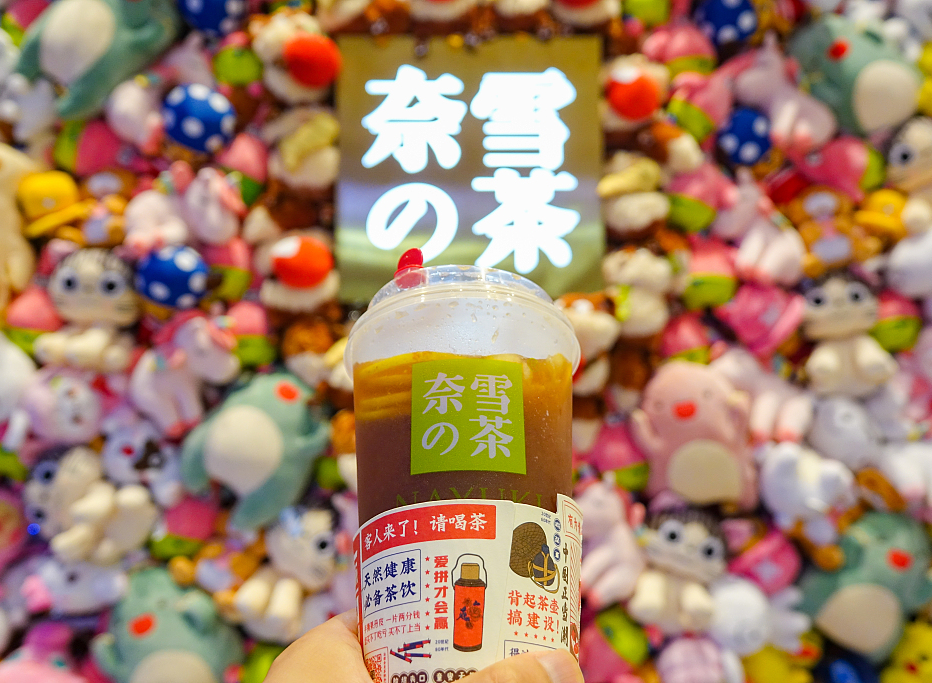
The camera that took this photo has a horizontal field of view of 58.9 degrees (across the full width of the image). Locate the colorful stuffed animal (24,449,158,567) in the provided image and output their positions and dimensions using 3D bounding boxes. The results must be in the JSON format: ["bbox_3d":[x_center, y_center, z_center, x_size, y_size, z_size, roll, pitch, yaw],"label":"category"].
[{"bbox_3d":[-0.610,0.263,1.346,0.192,0.155,0.125,14,4,15],"label":"colorful stuffed animal"}]

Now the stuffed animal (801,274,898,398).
[{"bbox_3d":[0.626,-0.004,1.360,0.142,0.197,0.118,-2,-5,2],"label":"stuffed animal"}]

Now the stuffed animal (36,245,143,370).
[{"bbox_3d":[-0.641,-0.058,1.400,0.175,0.215,0.170,3,0,-3],"label":"stuffed animal"}]

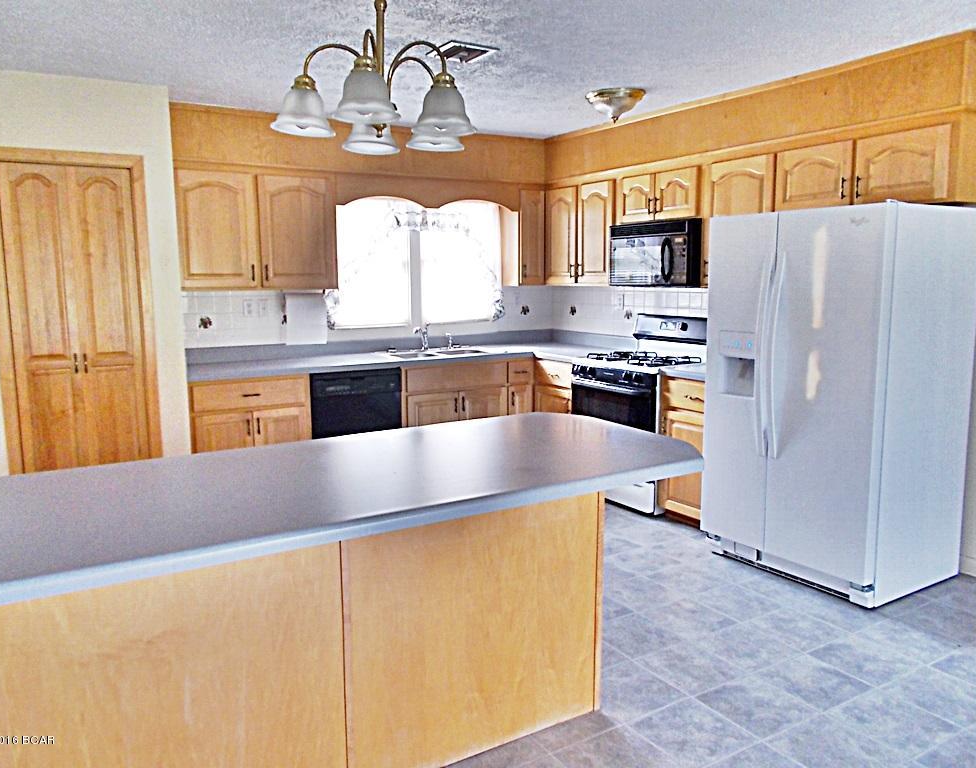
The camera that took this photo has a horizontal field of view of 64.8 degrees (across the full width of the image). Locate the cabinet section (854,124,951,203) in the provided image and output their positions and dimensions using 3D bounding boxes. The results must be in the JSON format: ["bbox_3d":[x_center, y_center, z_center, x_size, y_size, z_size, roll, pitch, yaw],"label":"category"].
[{"bbox_3d":[2.062,-1.025,3.671,0.333,0.343,0.475,-5,9,-31],"label":"cabinet section"}]

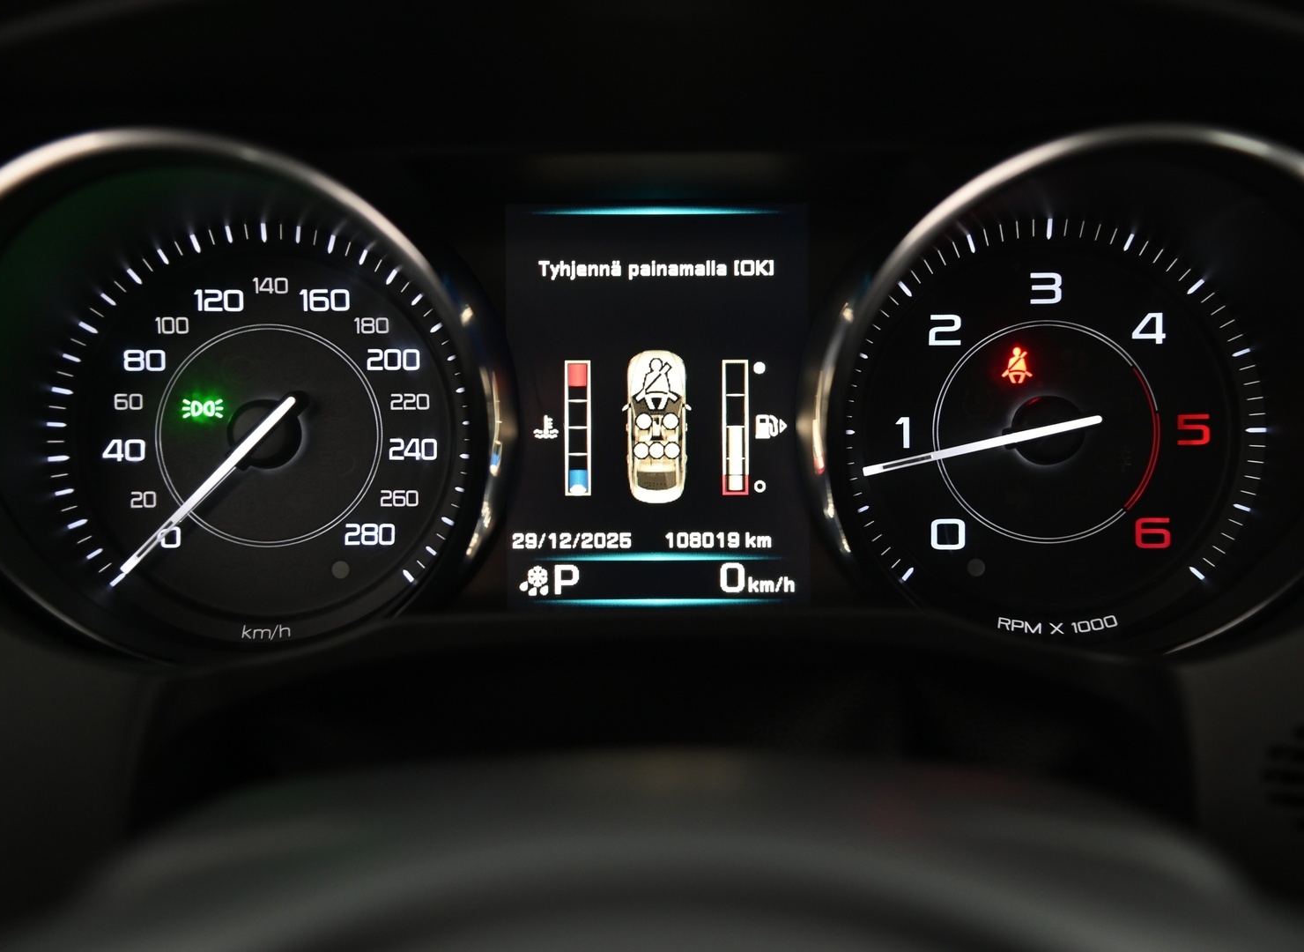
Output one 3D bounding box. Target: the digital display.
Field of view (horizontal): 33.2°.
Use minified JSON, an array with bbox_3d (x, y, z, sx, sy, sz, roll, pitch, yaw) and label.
[{"bbox_3d":[0.001,-0.017,0.552,0.076,0.102,0.013,0,1,0],"label":"digital display"}]

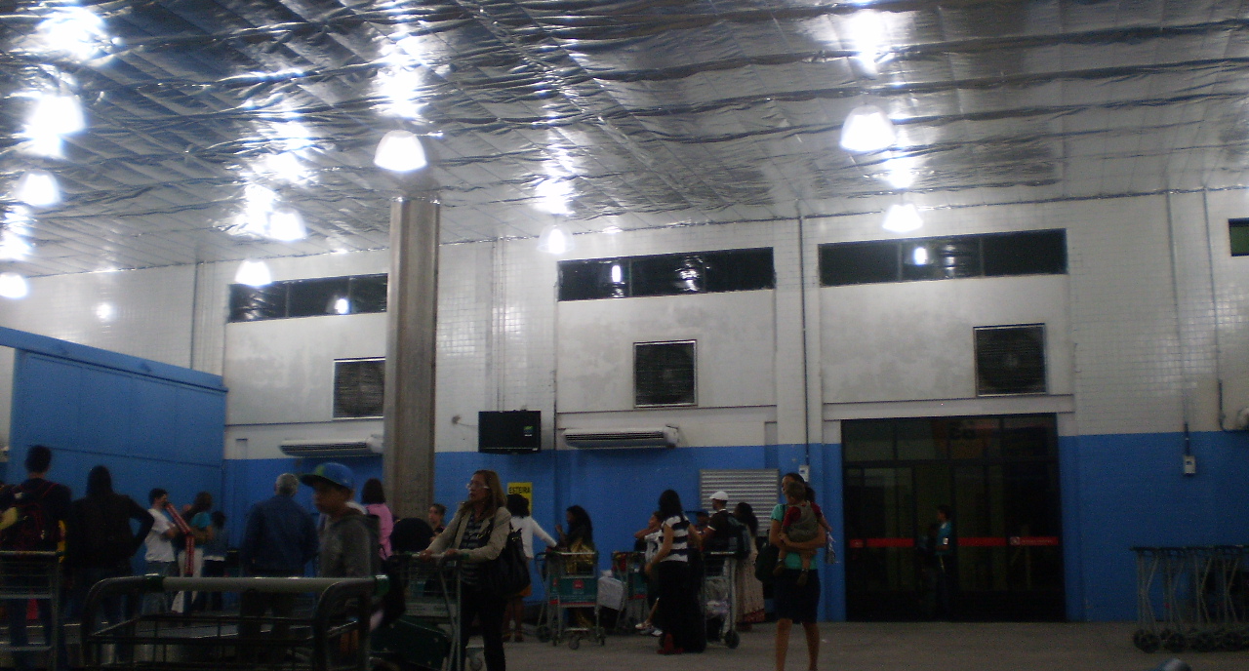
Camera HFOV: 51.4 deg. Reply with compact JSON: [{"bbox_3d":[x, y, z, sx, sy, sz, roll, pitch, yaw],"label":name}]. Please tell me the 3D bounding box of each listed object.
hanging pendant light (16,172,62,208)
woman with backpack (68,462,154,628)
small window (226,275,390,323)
[{"bbox_3d":[-7.043,-1.775,15.600,0.540,0.420,0.540,0,-10,0],"label":"hanging pendant light"},{"bbox_3d":[-4.013,1.870,10.089,0.620,1.700,0.360,1,-9,-6],"label":"woman with backpack"},{"bbox_3d":[-5.324,-0.649,22.584,3.450,0.670,0.140,-3,-10,16],"label":"small window"}]

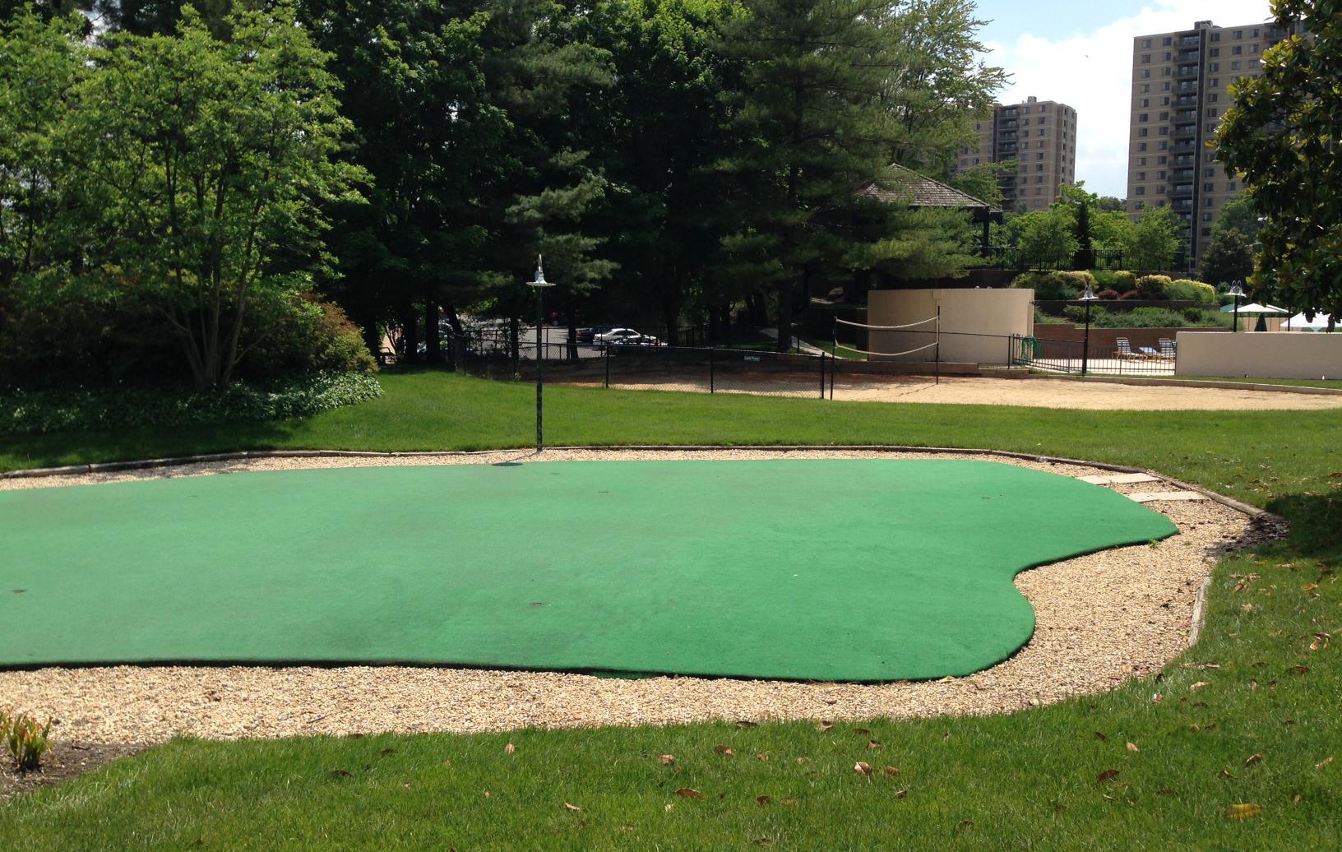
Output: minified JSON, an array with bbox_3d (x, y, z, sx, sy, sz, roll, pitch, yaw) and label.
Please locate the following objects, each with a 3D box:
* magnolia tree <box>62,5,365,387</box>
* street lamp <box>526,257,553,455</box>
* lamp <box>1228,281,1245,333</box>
[{"bbox_3d":[-9.826,-4.947,27.500,6.400,8.100,6.200,0,5,0],"label":"magnolia tree"},{"bbox_3d":[-2.095,-1.168,20.500,0.480,3.140,0.480,0,5,0],"label":"street lamp"},{"bbox_3d":[20.010,-3.564,45.300,0.680,3.150,0.620,0,5,0],"label":"lamp"}]

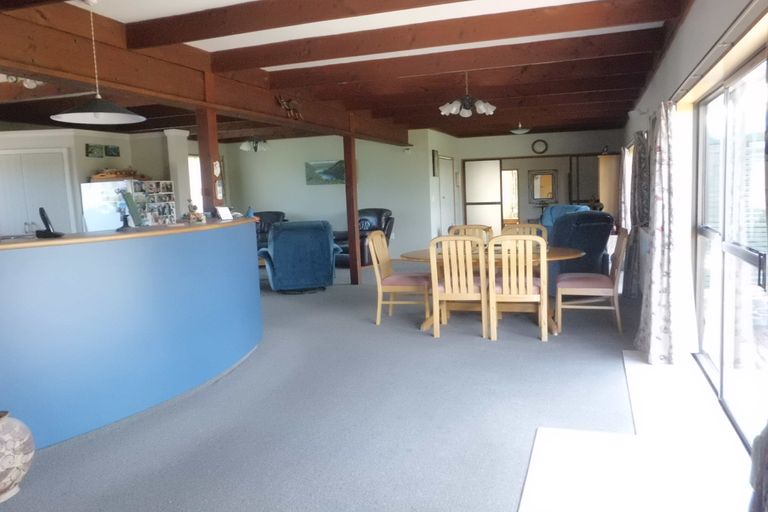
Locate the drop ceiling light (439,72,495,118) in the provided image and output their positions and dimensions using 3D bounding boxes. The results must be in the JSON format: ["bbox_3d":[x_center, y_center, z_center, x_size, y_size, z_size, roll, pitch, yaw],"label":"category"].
[{"bbox_3d":[0.853,-1.690,5.707,0.570,0.500,0.570,0,7,21],"label":"drop ceiling light"}]

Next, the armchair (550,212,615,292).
[{"bbox_3d":[2.464,-0.054,7.054,0.780,1.040,0.860,-2,7,5],"label":"armchair"}]

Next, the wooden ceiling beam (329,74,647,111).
[{"bbox_3d":[1.279,-2.109,7.214,4.000,0.190,0.090,1,8,21],"label":"wooden ceiling beam"}]

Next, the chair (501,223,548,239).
[{"bbox_3d":[1.530,0.154,5.982,0.460,0.950,0.580,0,7,18],"label":"chair"}]

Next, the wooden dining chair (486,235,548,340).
[{"bbox_3d":[1.254,0.266,5.122,0.505,0.940,0.560,0,7,21],"label":"wooden dining chair"}]

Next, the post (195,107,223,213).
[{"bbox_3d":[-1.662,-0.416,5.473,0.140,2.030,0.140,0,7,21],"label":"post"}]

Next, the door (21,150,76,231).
[{"bbox_3d":[-3.742,-0.163,6.250,0.470,1.980,0.040,-3,6,-6],"label":"door"}]

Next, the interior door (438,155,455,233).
[{"bbox_3d":[1.386,-1.089,12.053,0.060,2.030,0.980,0,7,23],"label":"interior door"}]

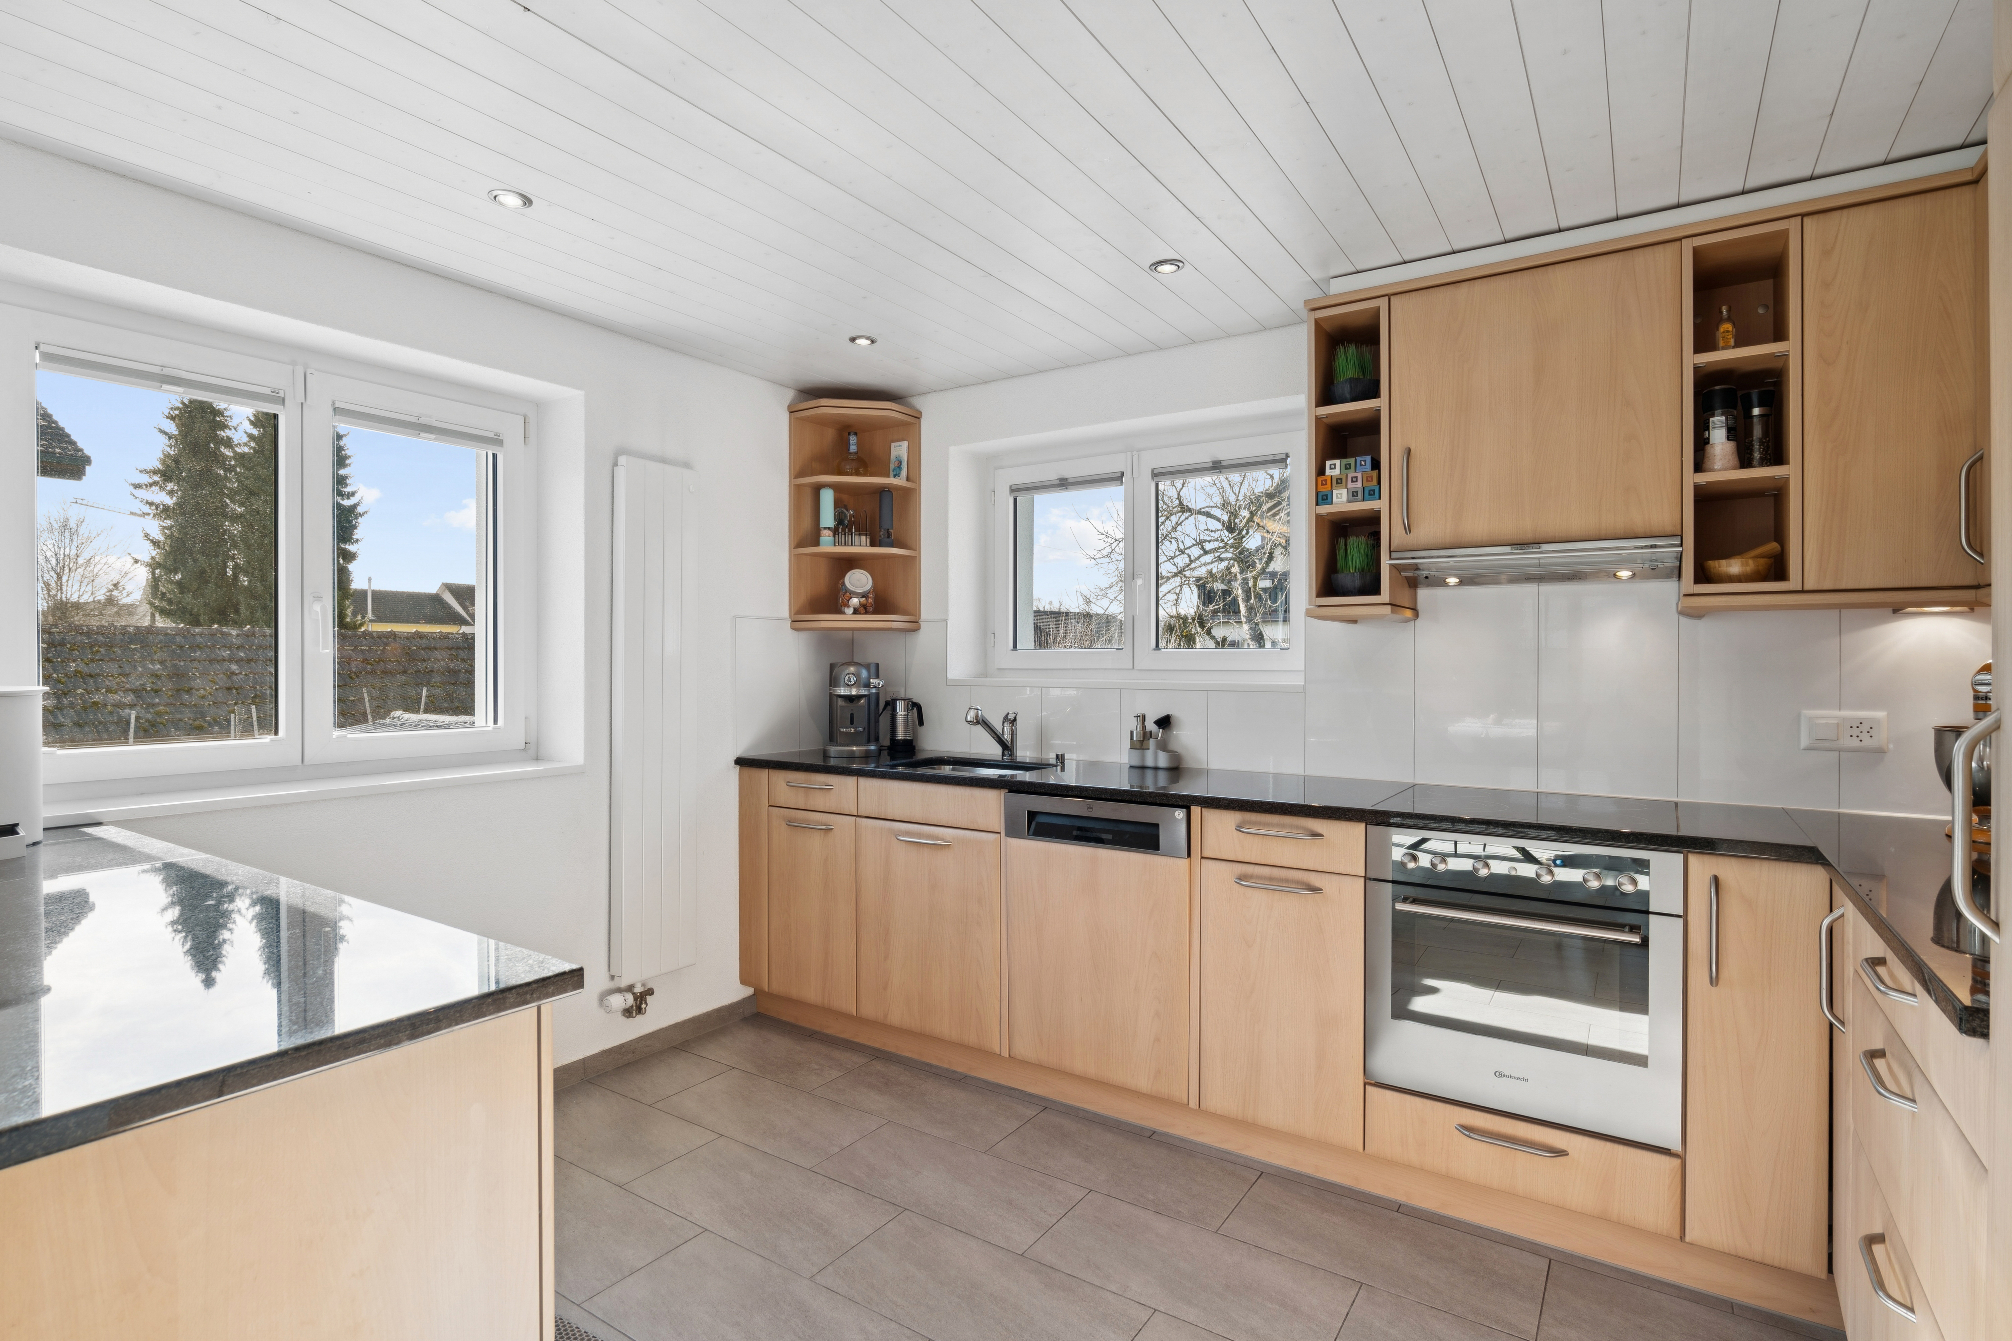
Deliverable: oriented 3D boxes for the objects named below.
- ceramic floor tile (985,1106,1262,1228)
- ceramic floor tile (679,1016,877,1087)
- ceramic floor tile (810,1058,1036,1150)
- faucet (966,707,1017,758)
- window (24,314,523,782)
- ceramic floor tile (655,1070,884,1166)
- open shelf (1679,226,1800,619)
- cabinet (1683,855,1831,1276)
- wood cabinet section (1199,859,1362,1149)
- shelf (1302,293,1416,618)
[{"bbox_3d":[0.283,1.205,2.318,0.600,0.010,0.298,0,0,33],"label":"ceramic floor tile"},{"bbox_3d":[-0.739,1.230,3.047,0.587,0.010,0.301,0,0,33],"label":"ceramic floor tile"},{"bbox_3d":[-0.224,1.214,2.667,0.603,0.010,0.298,0,0,33],"label":"ceramic floor tile"},{"bbox_3d":[-0.048,0.211,3.125,0.052,0.190,0.295,0,0,33],"label":"faucet"},{"bbox_3d":[-1.814,-0.274,2.466,0.080,1.100,1.210,0,0,33],"label":"window"},{"bbox_3d":[-0.643,1.212,2.585,0.603,0.010,0.298,0,0,33],"label":"ceramic floor tile"},{"bbox_3d":[1.635,-0.534,2.137,0.201,0.798,0.325,0,0,33],"label":"open shelf"},{"bbox_3d":[1.566,0.735,2.028,0.216,0.750,0.560,0,0,33],"label":"cabinet"},{"bbox_3d":[0.814,0.790,2.521,0.395,0.633,0.570,0,0,33],"label":"wood cabinet section"},{"bbox_3d":[0.945,-0.528,2.502,0.199,0.788,0.358,0,0,33],"label":"shelf"}]

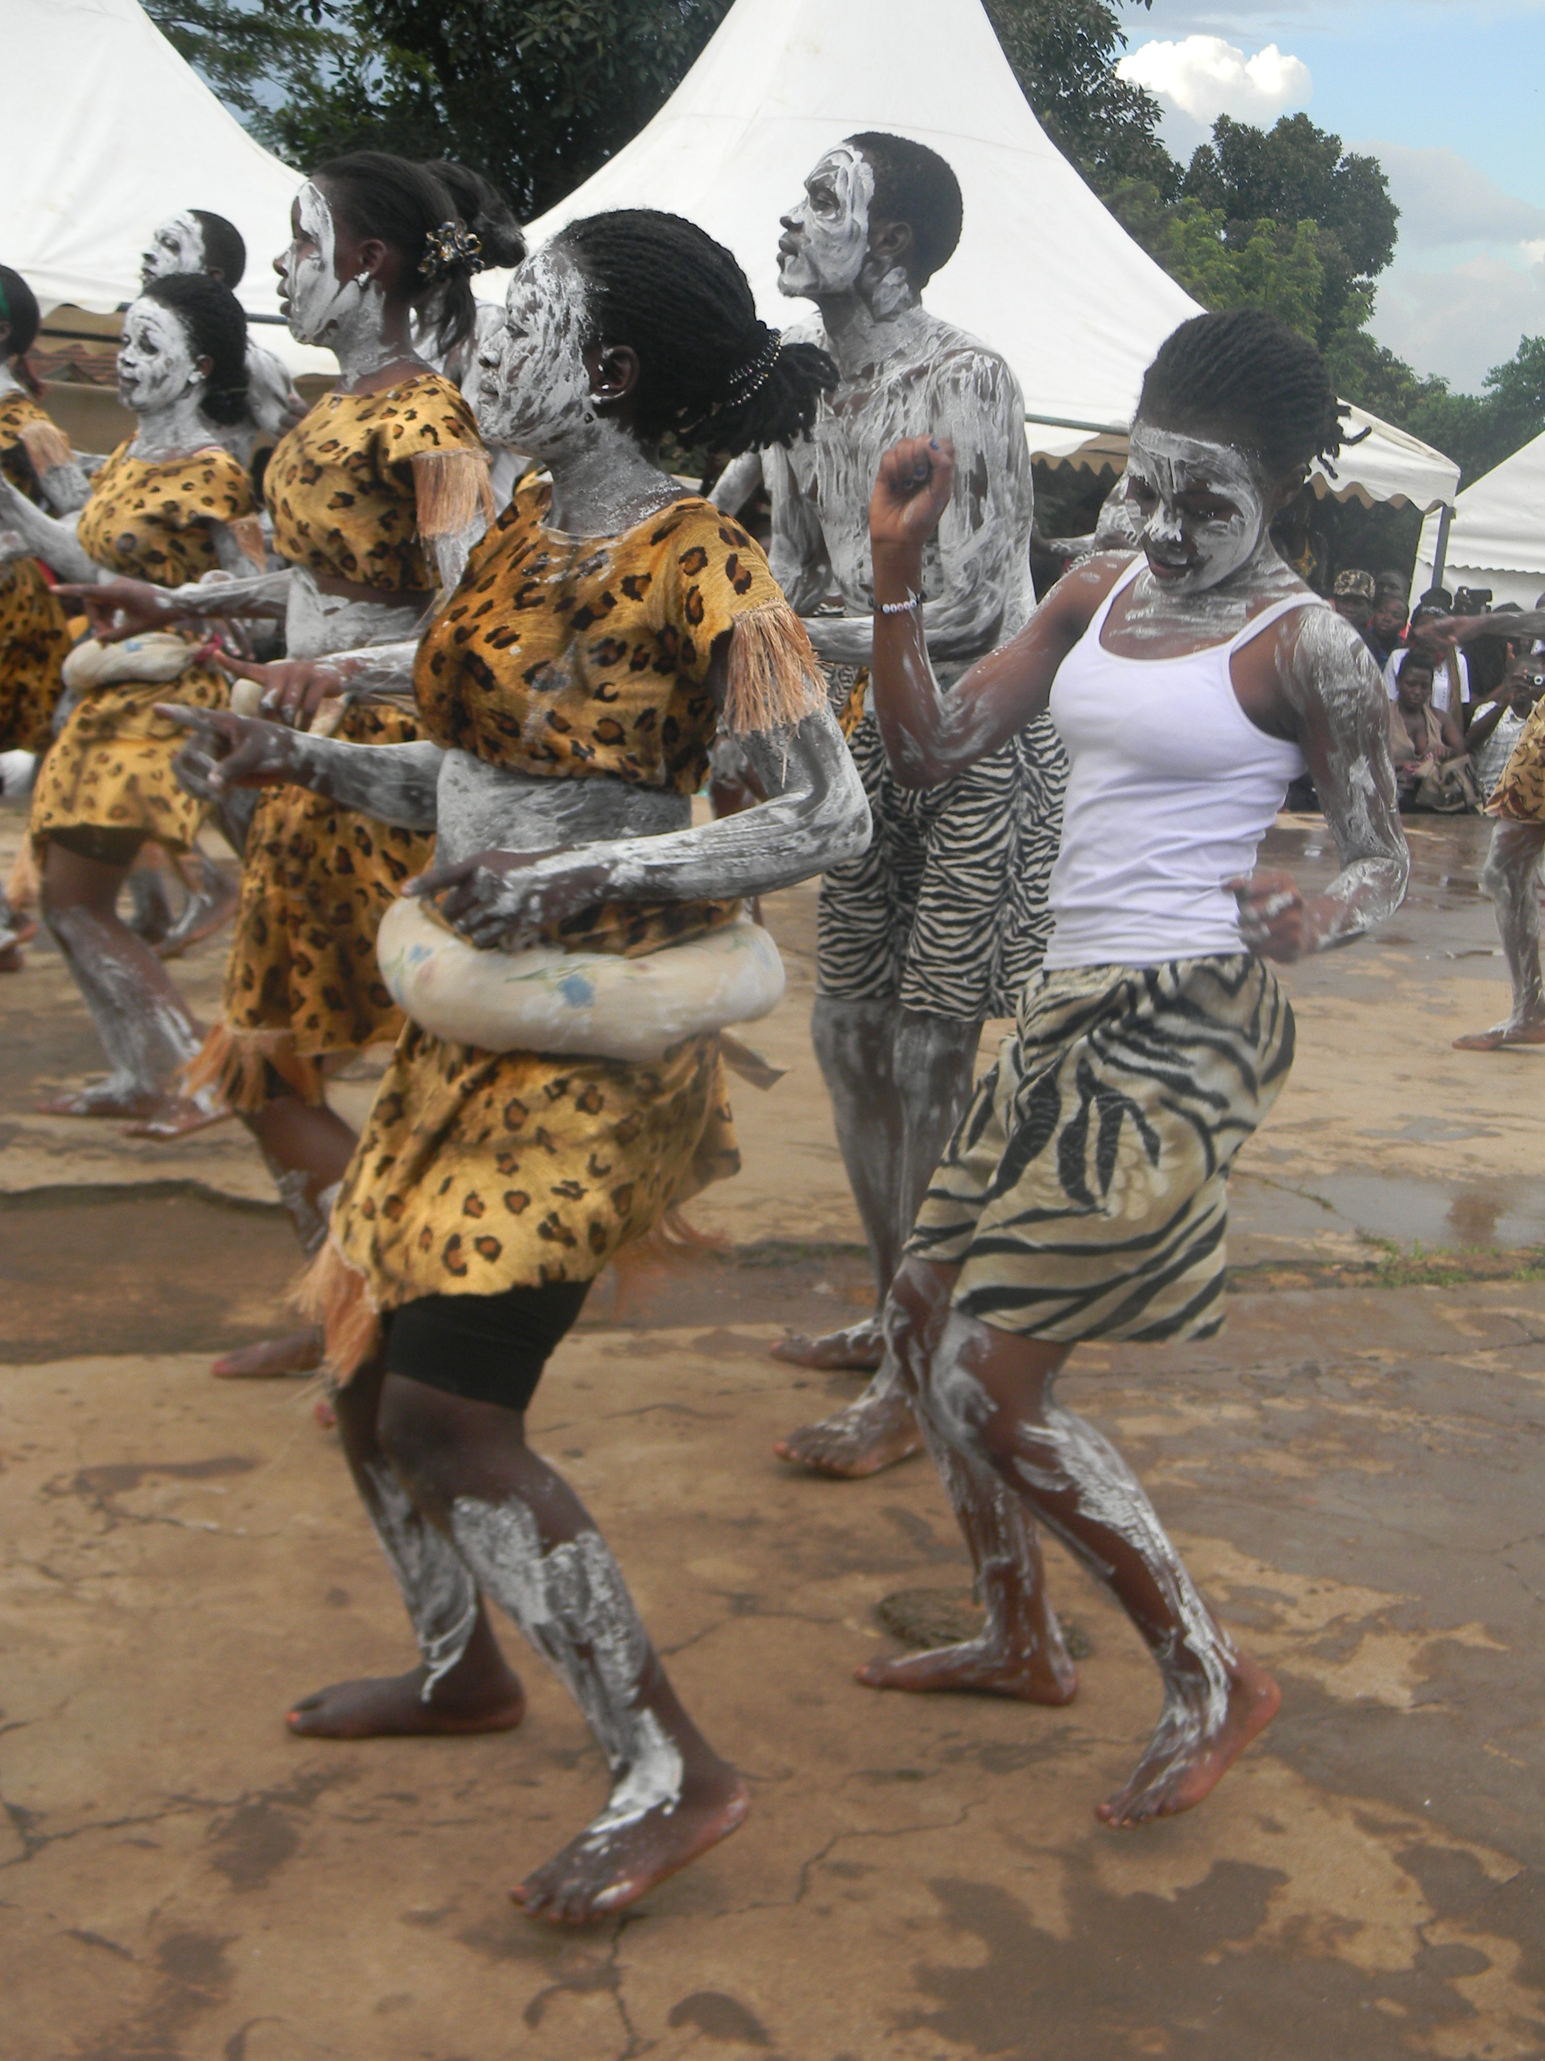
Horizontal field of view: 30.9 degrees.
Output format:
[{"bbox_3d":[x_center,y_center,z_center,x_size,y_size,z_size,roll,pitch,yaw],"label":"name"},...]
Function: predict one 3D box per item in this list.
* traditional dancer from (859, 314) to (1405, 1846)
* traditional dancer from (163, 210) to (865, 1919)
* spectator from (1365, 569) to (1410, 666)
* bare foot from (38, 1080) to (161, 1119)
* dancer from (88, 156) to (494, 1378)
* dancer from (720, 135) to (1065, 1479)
[{"bbox_3d":[0.333,0.024,2.758,0.520,1.460,0.560,-5,15,-43],"label":"traditional dancer"},{"bbox_3d":[-0.218,0.011,2.526,0.640,1.480,0.530,-1,13,-29],"label":"traditional dancer"},{"bbox_3d":[2.854,-1.567,13.314,0.450,1.200,0.450,8,11,14],"label":"spectator"},{"bbox_3d":[-1.242,0.123,5.188,0.240,0.070,0.090,3,11,-10],"label":"bare foot"},{"bbox_3d":[-0.621,-0.307,3.633,0.600,1.610,0.470,0,12,-25],"label":"dancer"},{"bbox_3d":[0.163,-0.302,3.725,0.450,1.700,0.500,-4,14,-40],"label":"dancer"}]

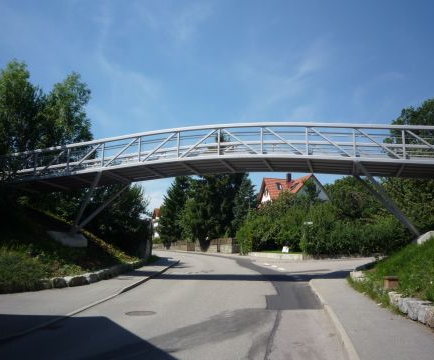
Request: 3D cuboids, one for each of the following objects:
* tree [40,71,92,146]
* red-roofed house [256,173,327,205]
[{"bbox_3d":[-10.575,-2.532,31.531,4.800,10.500,4.800,1,-7,0],"label":"tree"},{"bbox_3d":[10.559,4.136,57.437,10.500,9.200,10.500,2,-7,-12],"label":"red-roofed house"}]

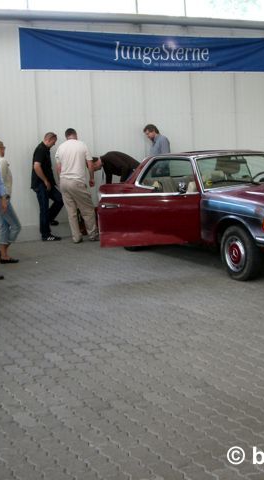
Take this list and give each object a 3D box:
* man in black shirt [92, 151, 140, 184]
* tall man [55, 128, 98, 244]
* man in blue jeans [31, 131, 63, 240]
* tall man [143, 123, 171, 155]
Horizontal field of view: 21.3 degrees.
[{"bbox_3d":[-0.221,-0.775,11.759,0.900,1.420,0.500,-3,8,-5],"label":"man in black shirt"},{"bbox_3d":[-0.921,-0.899,11.434,0.620,1.810,0.420,0,8,18],"label":"tall man"},{"bbox_3d":[-1.404,-0.898,11.791,0.560,1.770,0.480,-1,8,12],"label":"man in blue jeans"},{"bbox_3d":[0.431,-1.019,11.992,0.420,1.790,0.500,-6,8,-24],"label":"tall man"}]

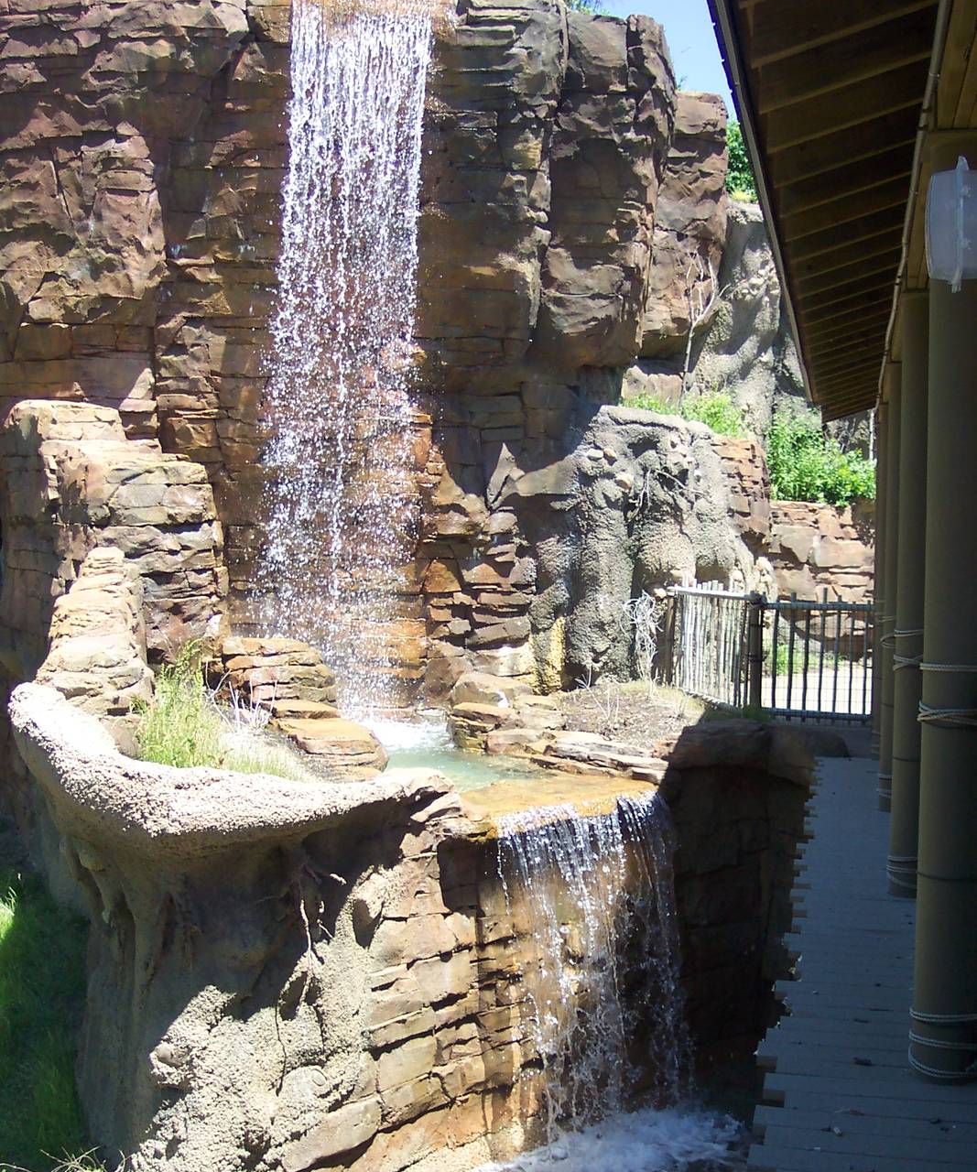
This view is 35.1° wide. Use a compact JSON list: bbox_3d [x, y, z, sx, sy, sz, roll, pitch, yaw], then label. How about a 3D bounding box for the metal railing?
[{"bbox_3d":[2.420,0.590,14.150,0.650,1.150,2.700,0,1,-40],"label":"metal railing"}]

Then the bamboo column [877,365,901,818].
[{"bbox_3d":[2.425,0.005,9.130,0.190,2.630,0.190,1,1,13],"label":"bamboo column"}]

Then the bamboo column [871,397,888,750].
[{"bbox_3d":[2.980,-0.026,11.530,0.190,2.630,0.190,1,1,13],"label":"bamboo column"}]

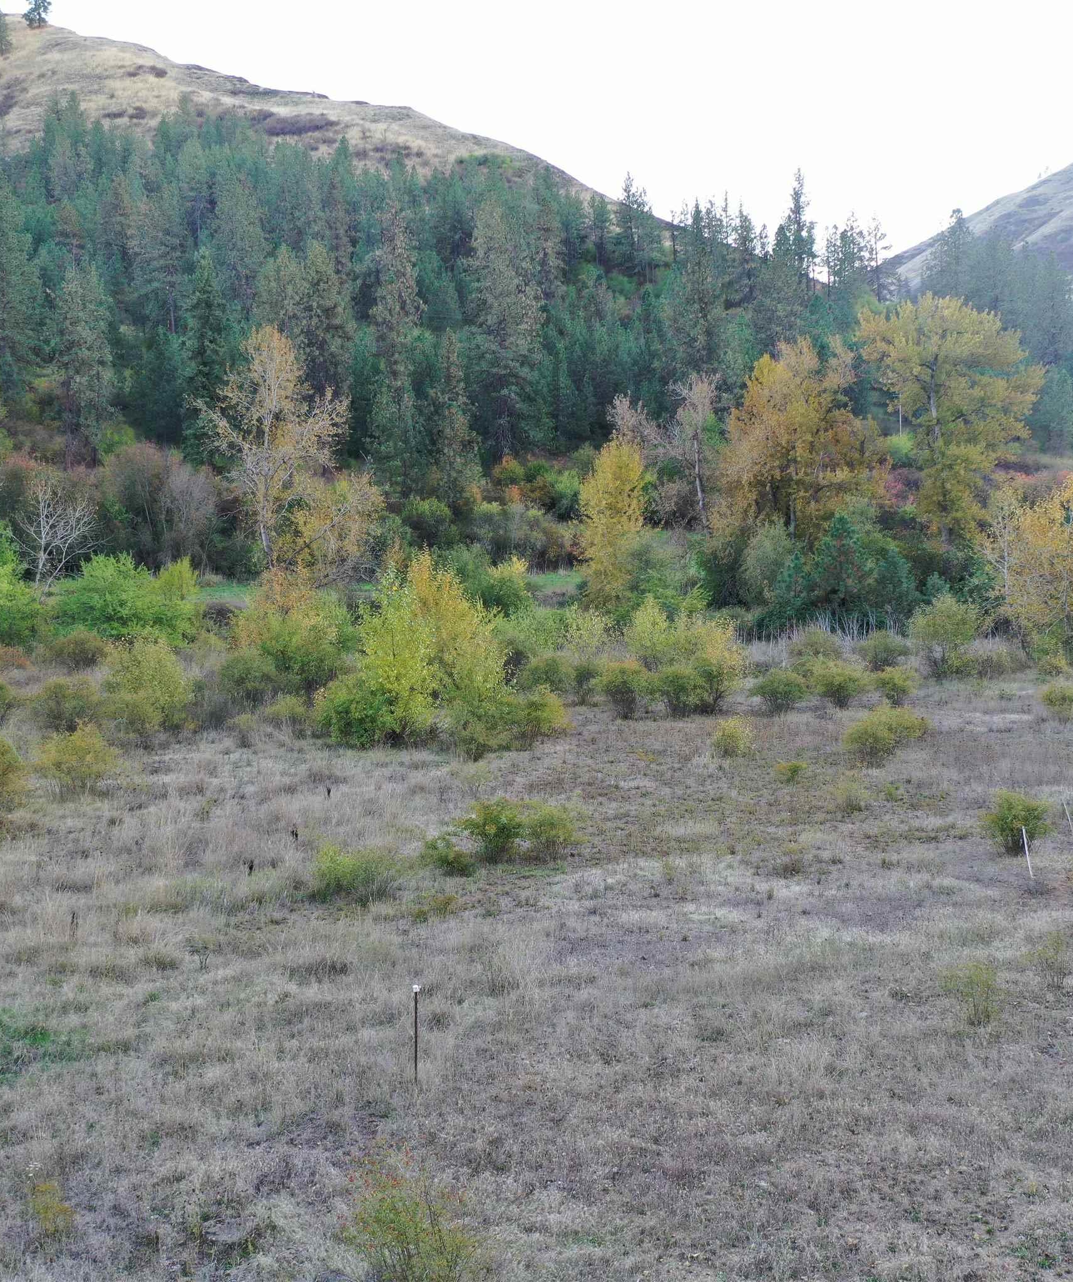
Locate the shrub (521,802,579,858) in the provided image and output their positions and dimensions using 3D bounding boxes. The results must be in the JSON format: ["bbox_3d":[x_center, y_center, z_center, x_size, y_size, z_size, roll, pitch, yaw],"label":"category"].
[{"bbox_3d":[0.298,4.211,33.000,1.290,1.330,1.230,0,5,0],"label":"shrub"}]

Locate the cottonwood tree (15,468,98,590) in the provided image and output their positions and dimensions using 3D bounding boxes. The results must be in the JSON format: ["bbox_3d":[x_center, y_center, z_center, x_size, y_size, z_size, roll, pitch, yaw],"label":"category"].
[{"bbox_3d":[-35.359,-8.014,110.000,6.080,9.110,5.470,0,7,0],"label":"cottonwood tree"}]

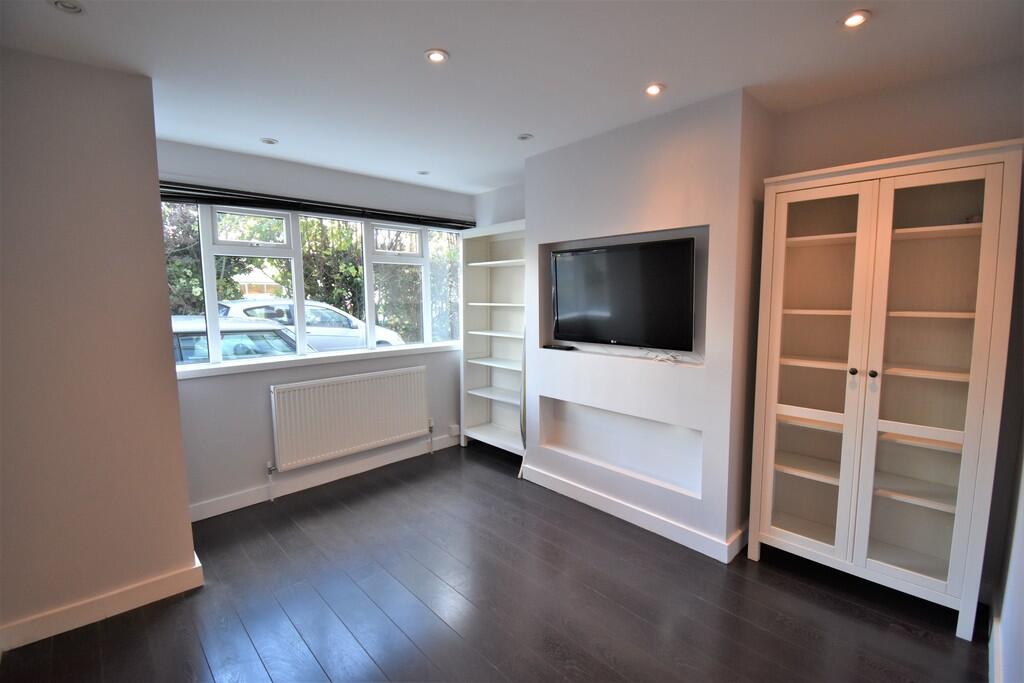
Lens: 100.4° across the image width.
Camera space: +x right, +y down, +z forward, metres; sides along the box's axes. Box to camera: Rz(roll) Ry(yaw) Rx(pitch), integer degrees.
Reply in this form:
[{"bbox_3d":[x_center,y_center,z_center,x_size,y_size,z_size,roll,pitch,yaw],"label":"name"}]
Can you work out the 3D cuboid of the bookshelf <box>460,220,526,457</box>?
[{"bbox_3d":[-0.032,0.056,3.767,0.370,1.970,0.900,-6,8,-43],"label":"bookshelf"}]

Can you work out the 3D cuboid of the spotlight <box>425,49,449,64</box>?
[{"bbox_3d":[-0.305,-1.152,1.738,0.098,0.030,0.098,-1,6,0],"label":"spotlight"}]

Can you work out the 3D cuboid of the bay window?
[{"bbox_3d":[-1.324,-0.422,3.398,2.420,1.100,0.140,-6,8,-43],"label":"bay window"}]

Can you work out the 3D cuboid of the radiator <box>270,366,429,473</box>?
[{"bbox_3d":[-1.219,0.564,3.393,1.210,0.595,0.110,-6,8,-43],"label":"radiator"}]

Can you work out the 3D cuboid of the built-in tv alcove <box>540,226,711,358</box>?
[{"bbox_3d":[0.698,-0.283,2.744,0.250,0.747,1.207,-6,8,-43],"label":"built-in tv alcove"}]

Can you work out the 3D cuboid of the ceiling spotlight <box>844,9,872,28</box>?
[{"bbox_3d":[1.211,-1.123,1.504,0.098,0.040,0.098,-6,8,-43],"label":"ceiling spotlight"}]

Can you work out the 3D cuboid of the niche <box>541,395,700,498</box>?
[{"bbox_3d":[0.686,0.629,2.815,0.180,0.390,1.215,-6,8,-43],"label":"niche"}]

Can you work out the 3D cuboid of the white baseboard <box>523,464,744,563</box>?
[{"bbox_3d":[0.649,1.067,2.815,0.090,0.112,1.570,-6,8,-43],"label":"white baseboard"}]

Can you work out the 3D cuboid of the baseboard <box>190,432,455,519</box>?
[{"bbox_3d":[-1.270,1.026,3.476,2.300,0.110,0.030,-6,8,-43],"label":"baseboard"}]

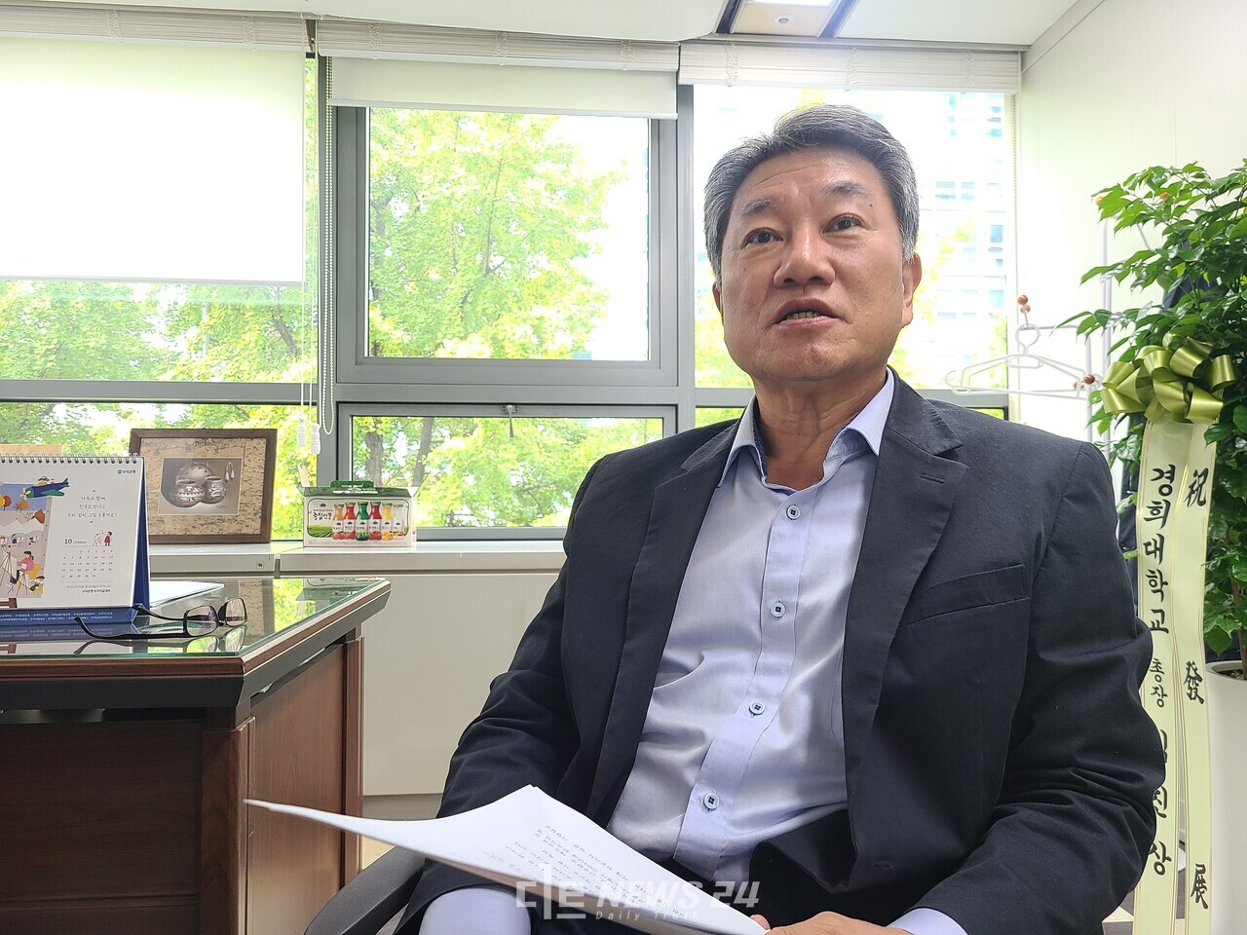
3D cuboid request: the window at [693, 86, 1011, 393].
[{"bbox_3d":[0.788,-0.795,3.200,1.119,1.084,0.090,0,-2,-5],"label":"window"}]

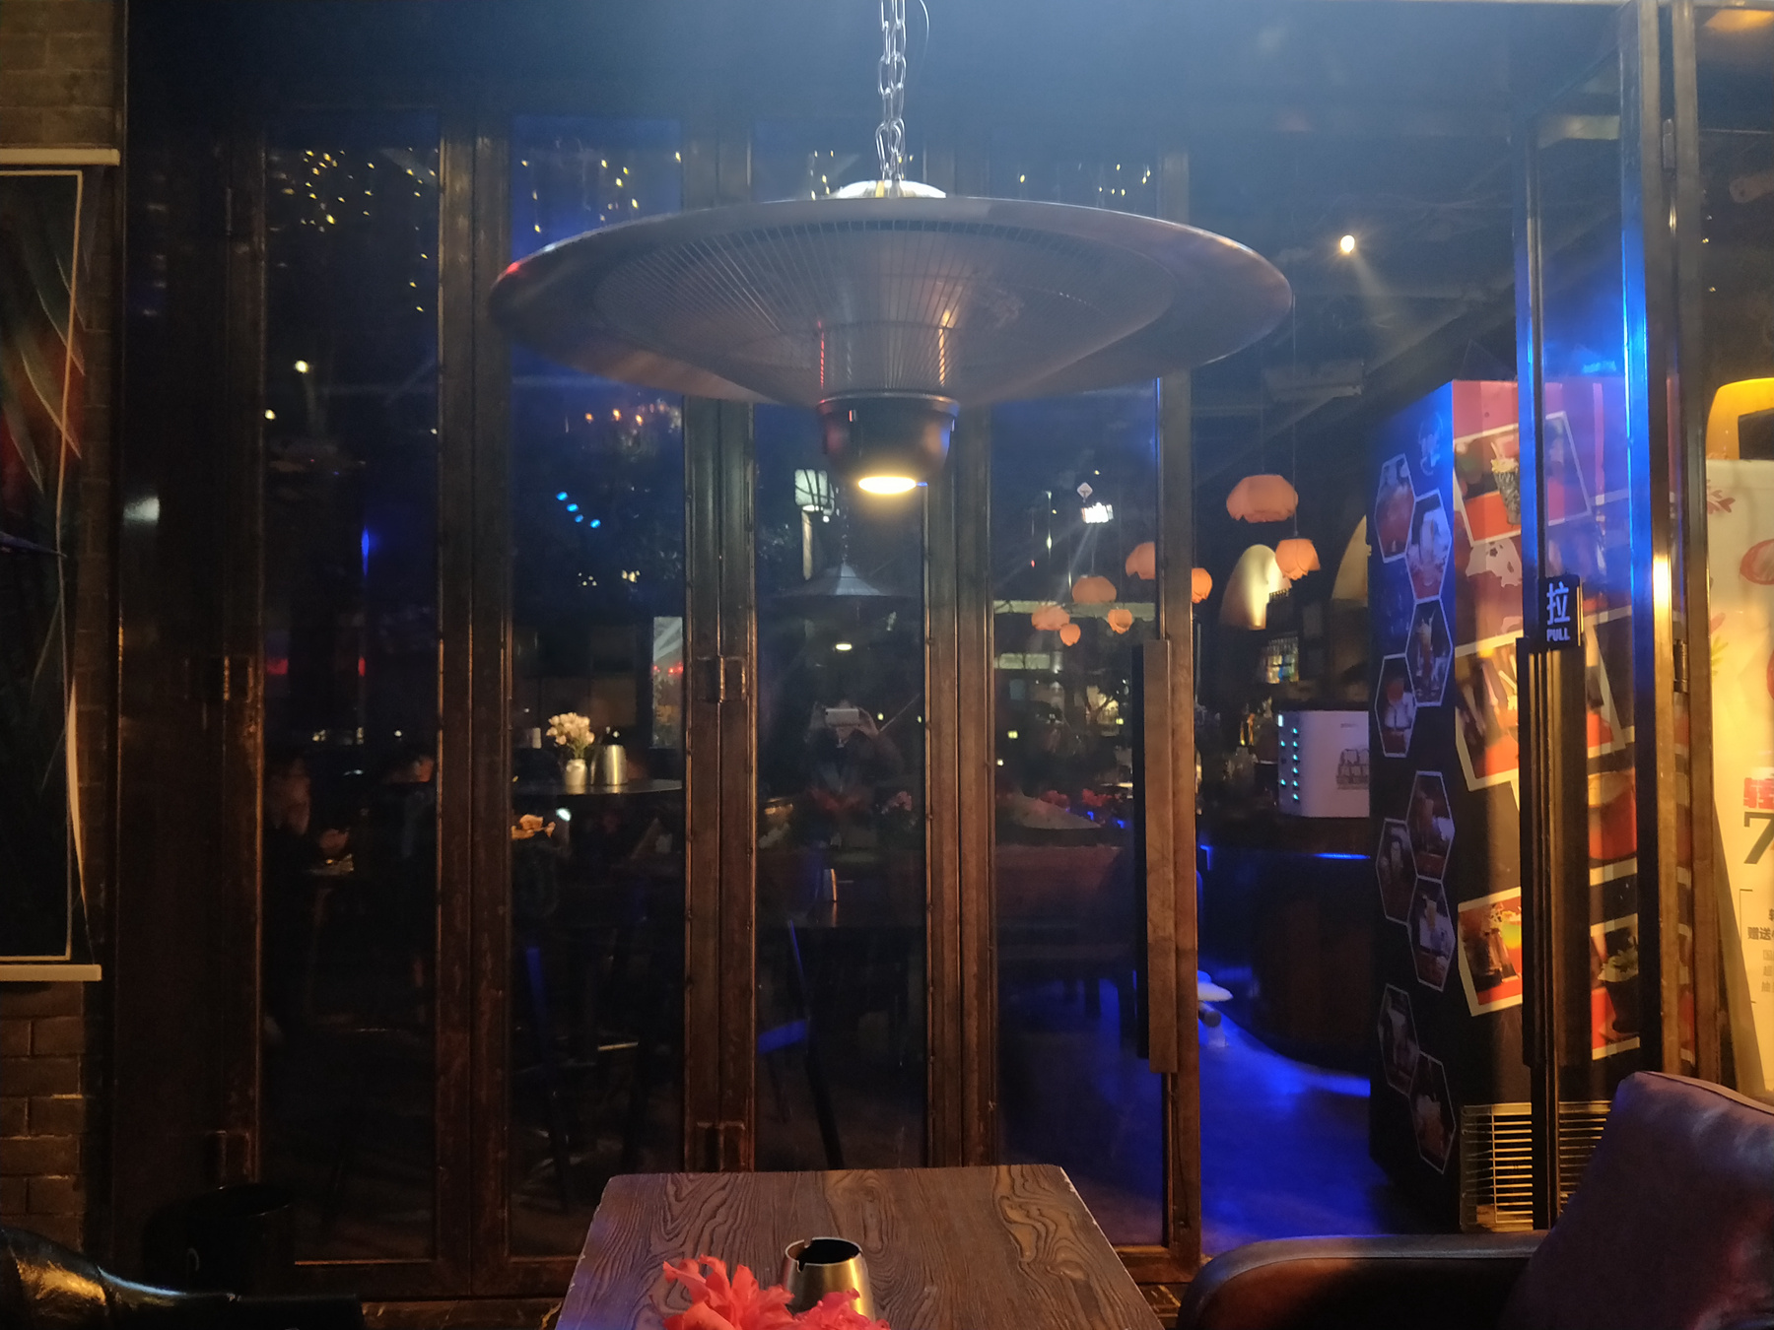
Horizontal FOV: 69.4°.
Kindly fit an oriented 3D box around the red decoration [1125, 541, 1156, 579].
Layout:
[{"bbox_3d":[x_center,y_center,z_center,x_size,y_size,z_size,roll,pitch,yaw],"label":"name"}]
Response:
[{"bbox_3d":[1.429,-0.560,6.900,0.300,0.200,0.300,0,-2,3],"label":"red decoration"}]

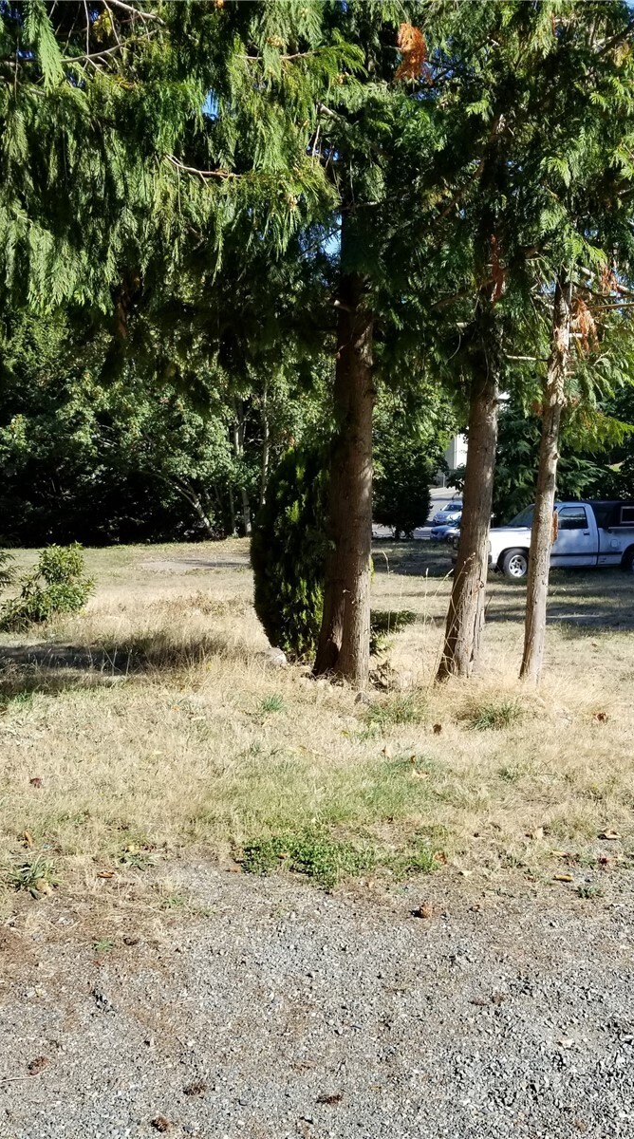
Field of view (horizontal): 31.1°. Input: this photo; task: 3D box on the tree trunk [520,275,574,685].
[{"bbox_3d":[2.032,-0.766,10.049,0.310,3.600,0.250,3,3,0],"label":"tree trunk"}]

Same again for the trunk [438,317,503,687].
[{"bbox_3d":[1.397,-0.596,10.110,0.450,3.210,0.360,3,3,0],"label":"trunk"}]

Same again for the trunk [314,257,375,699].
[{"bbox_3d":[0.276,-0.807,10.047,0.450,3.680,0.420,1,3,0],"label":"trunk"}]

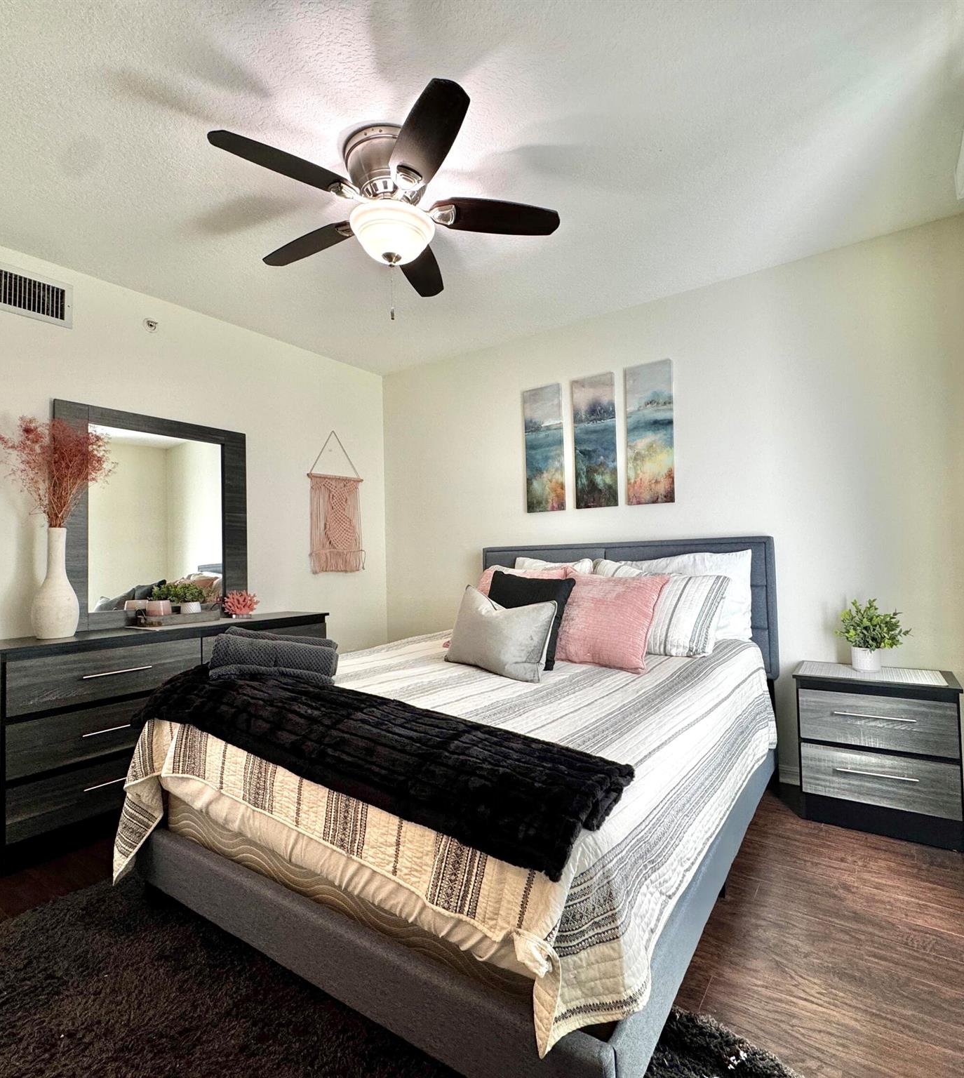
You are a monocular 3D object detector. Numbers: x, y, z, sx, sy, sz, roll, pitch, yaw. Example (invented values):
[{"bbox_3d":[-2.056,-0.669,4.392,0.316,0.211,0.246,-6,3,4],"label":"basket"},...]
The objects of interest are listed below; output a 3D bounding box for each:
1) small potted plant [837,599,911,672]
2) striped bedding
[{"bbox_3d":[1.645,0.407,2.447,0.265,0.295,0.240,-3,-2,35],"label":"small potted plant"},{"bbox_3d":[0.094,0.774,2.301,1.670,0.560,2.090,-3,-2,35],"label":"striped bedding"}]

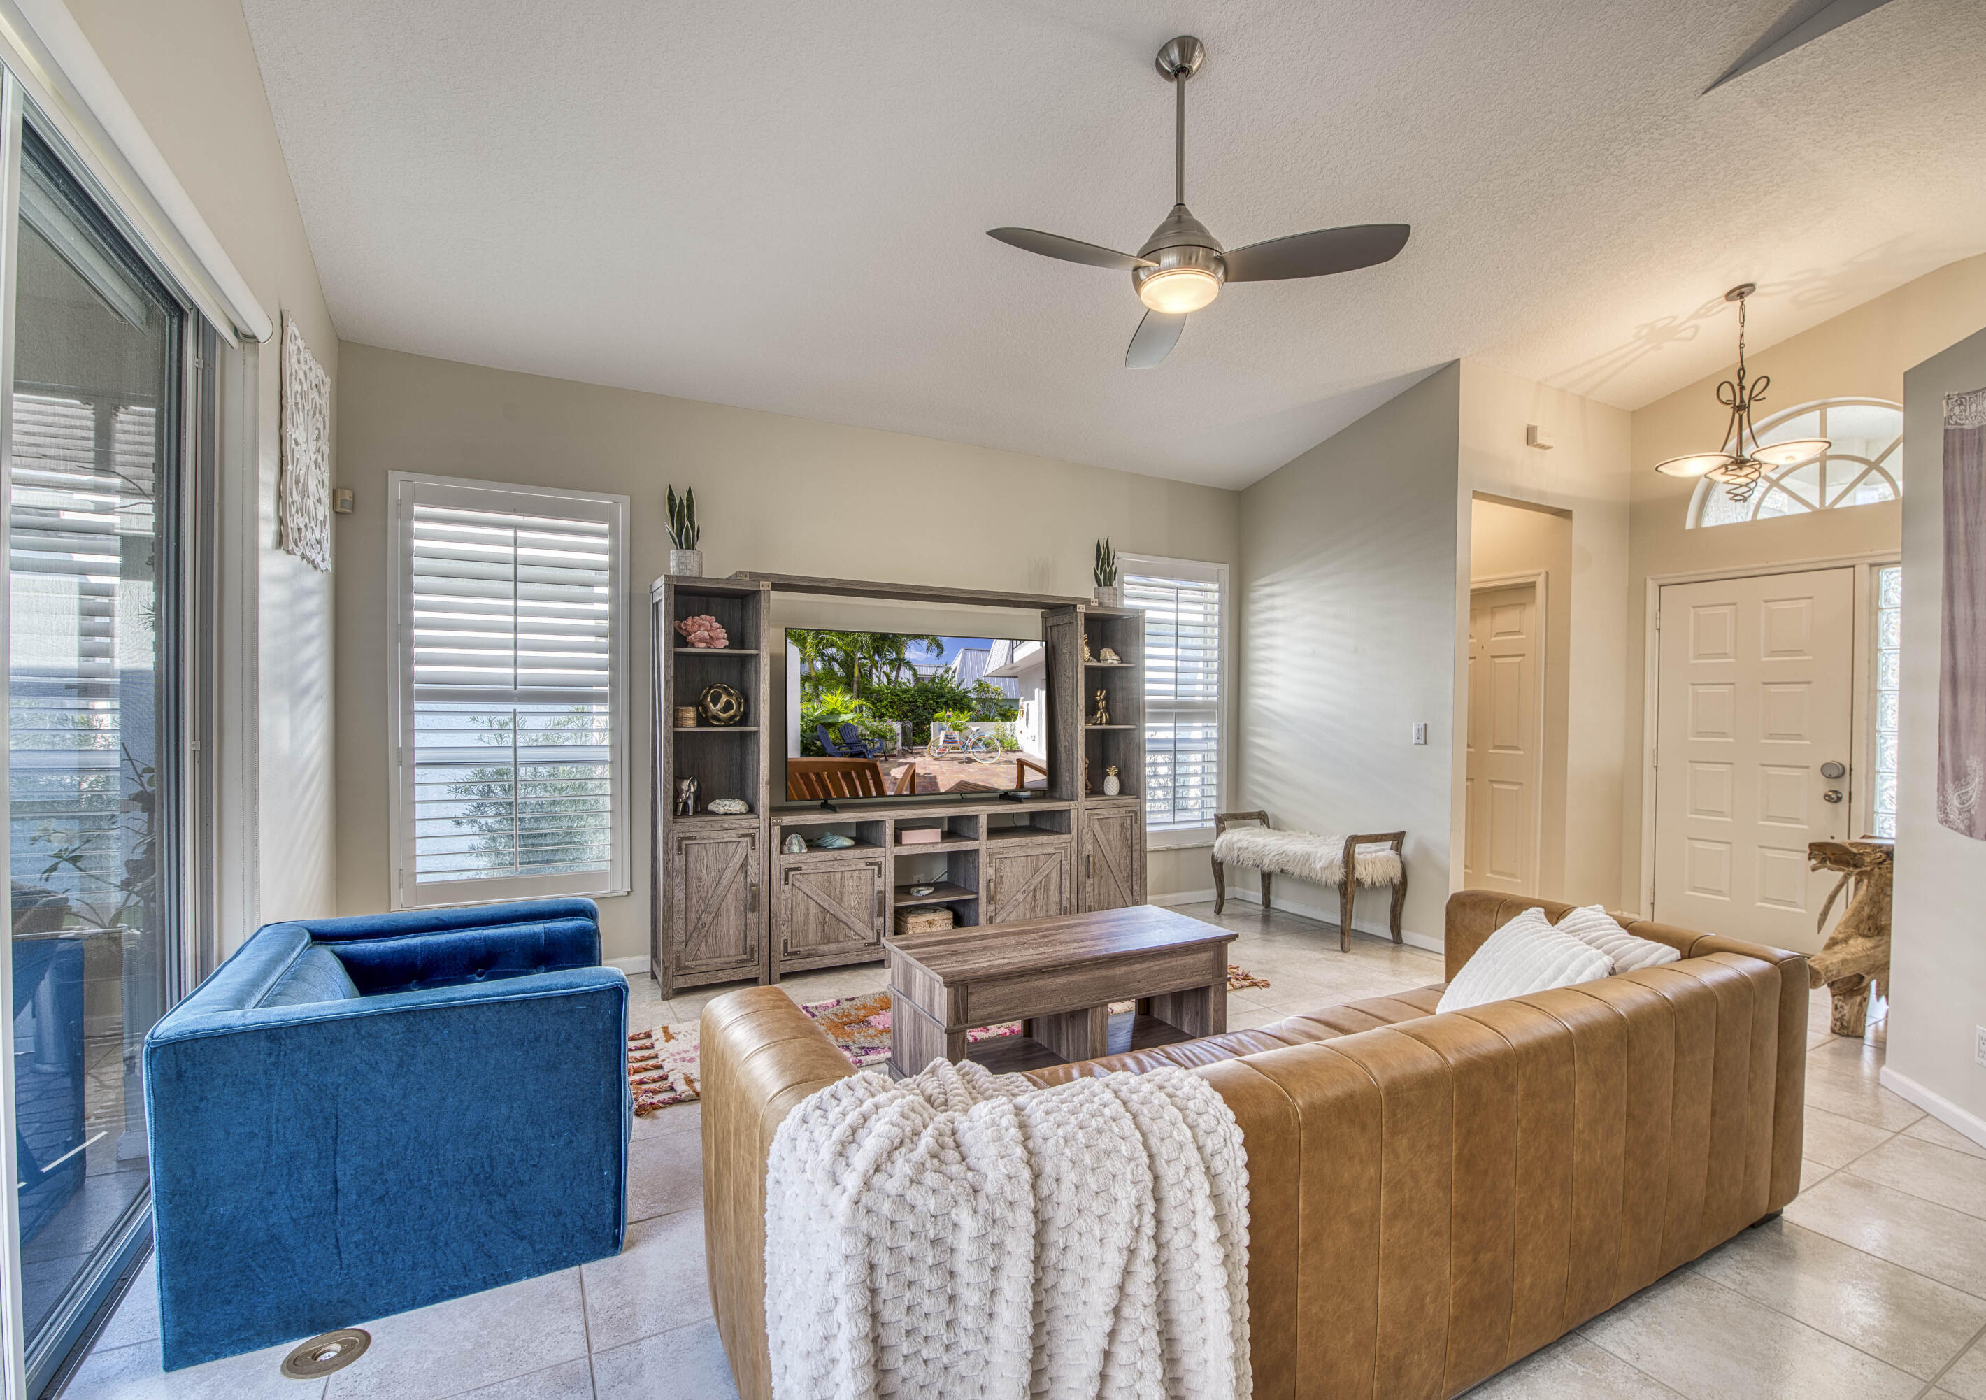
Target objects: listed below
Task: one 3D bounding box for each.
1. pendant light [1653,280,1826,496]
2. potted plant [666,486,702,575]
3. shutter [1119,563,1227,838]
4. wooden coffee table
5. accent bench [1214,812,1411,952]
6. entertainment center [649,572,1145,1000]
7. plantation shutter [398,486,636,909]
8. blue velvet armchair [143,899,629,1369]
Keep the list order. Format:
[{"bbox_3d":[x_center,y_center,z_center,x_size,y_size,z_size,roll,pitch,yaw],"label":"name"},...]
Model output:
[{"bbox_3d":[3.558,-1.438,4.170,0.620,1.030,0.640,1,0,-29],"label":"pendant light"},{"bbox_3d":[-1.399,-0.743,3.963,0.140,0.440,0.140,1,0,-29],"label":"potted plant"},{"bbox_3d":[1.161,0.002,5.633,0.890,1.800,0.070,1,0,-29],"label":"shutter"},{"bbox_3d":[0.249,1.082,3.102,1.190,0.480,0.520,1,0,-29],"label":"wooden coffee table"},{"bbox_3d":[1.814,1.030,5.128,0.460,0.615,1.060,1,0,-29],"label":"accent bench"},{"bbox_3d":[-0.358,0.352,4.583,2.650,1.920,0.380,1,0,-29],"label":"entertainment center"},{"bbox_3d":[-2.086,-0.035,3.834,0.920,1.810,0.070,1,0,-29],"label":"plantation shutter"},{"bbox_3d":[-1.468,0.975,2.281,0.860,0.660,0.940,1,0,-29],"label":"blue velvet armchair"}]

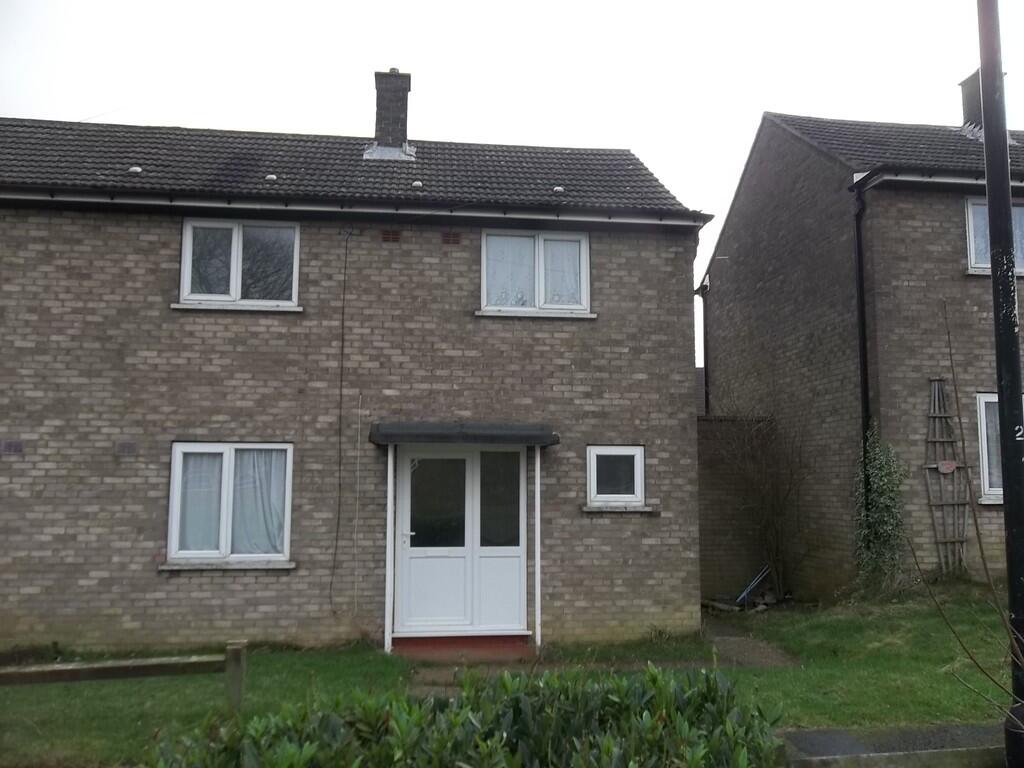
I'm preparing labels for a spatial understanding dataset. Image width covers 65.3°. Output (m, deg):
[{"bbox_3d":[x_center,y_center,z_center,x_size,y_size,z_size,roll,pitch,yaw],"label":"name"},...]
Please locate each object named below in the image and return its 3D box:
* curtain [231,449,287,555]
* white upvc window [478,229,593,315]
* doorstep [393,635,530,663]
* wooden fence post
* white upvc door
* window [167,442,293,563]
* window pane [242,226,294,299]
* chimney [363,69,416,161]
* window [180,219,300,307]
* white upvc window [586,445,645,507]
[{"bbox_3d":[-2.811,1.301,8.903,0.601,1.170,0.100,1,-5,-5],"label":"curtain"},{"bbox_3d":[0.281,-1.284,9.281,1.248,0.958,0.100,1,-5,-5],"label":"white upvc window"},{"bbox_3d":[-0.533,2.829,8.515,1.490,0.138,0.540,1,-5,-5],"label":"doorstep"},{"bbox_3d":[-2.018,2.154,5.840,0.104,0.514,0.120,1,-5,-5],"label":"wooden fence post"},{"bbox_3d":[-0.562,1.732,8.940,1.454,2.091,0.110,1,-5,-5],"label":"white upvc door"},{"bbox_3d":[-3.064,1.296,8.761,1.291,1.275,0.100,1,-5,-5],"label":"window"},{"bbox_3d":[-2.756,-1.365,9.035,0.579,0.861,0.050,1,-5,-5],"label":"window pane"},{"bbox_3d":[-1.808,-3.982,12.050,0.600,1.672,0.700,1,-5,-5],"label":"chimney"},{"bbox_3d":[-3.043,-1.350,9.004,1.274,0.967,0.100,1,-5,-5],"label":"window"},{"bbox_3d":[1.186,1.051,9.146,0.656,0.679,0.100,1,-5,-5],"label":"white upvc window"}]

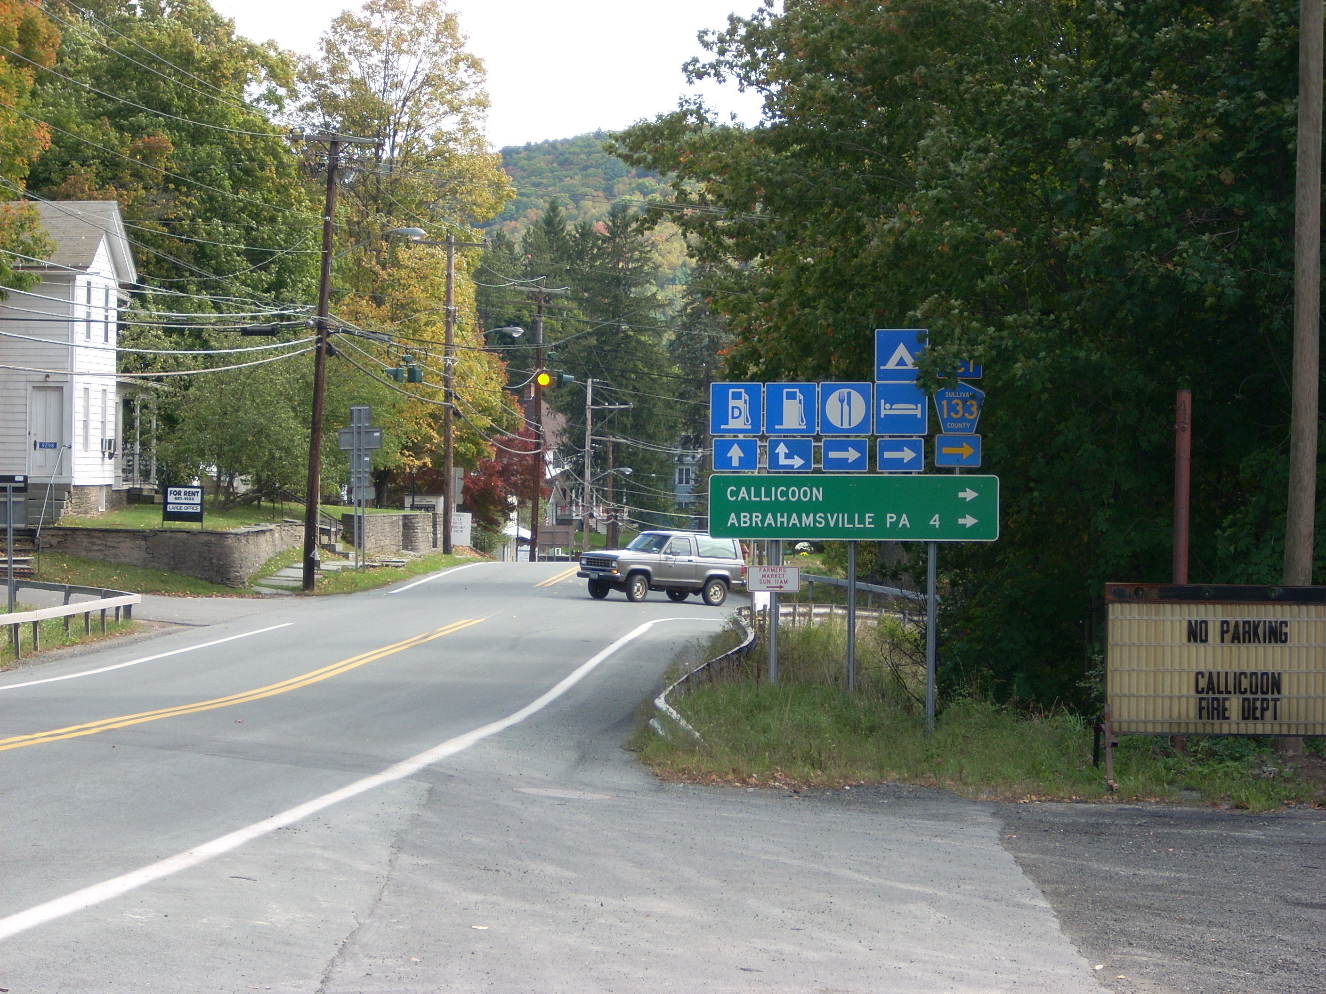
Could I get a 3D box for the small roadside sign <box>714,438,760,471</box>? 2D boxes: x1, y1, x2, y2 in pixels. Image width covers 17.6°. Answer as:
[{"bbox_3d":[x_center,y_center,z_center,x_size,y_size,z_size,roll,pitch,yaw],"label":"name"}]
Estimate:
[{"bbox_3d":[0.848,-0.493,49.800,0.535,0.382,0.040,0,0,6],"label":"small roadside sign"}]

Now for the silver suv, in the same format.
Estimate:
[{"bbox_3d":[0.030,1.700,103.600,4.000,1.720,1.730,3,0,-39],"label":"silver suv"}]

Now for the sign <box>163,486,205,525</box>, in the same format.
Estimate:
[{"bbox_3d":[-11.515,0.169,103.000,0.950,0.880,0.060,0,0,-3],"label":"sign"}]

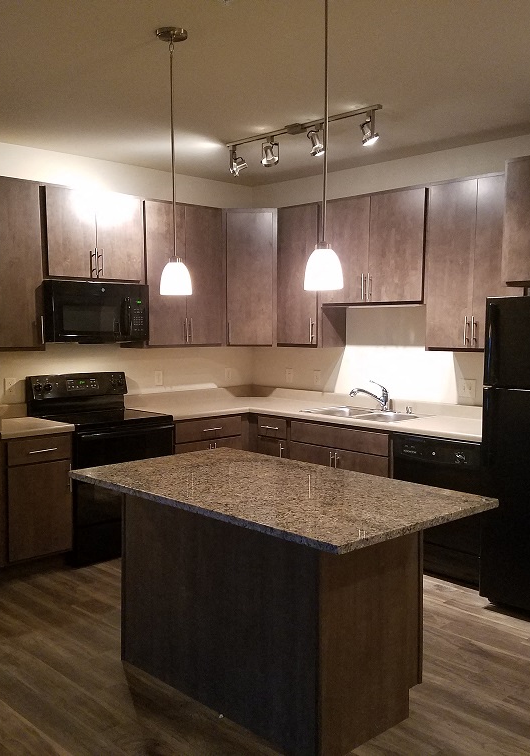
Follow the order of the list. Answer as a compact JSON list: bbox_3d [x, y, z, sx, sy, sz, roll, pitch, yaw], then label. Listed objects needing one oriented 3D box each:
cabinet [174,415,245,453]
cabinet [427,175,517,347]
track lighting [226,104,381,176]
[{"bbox_3d":[-0.606,0.697,5.750,0.710,0.870,0.620,-4,5,-43],"label":"cabinet"},{"bbox_3d":[1.394,-0.704,4.753,0.322,1.072,0.685,-4,5,-43],"label":"cabinet"},{"bbox_3d":[0.193,-1.405,4.542,0.130,0.225,1.260,-4,6,-44],"label":"track lighting"}]

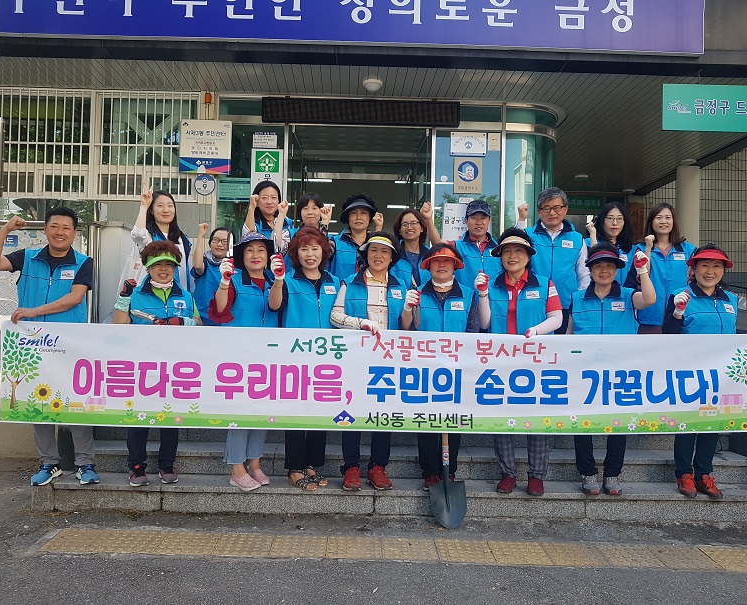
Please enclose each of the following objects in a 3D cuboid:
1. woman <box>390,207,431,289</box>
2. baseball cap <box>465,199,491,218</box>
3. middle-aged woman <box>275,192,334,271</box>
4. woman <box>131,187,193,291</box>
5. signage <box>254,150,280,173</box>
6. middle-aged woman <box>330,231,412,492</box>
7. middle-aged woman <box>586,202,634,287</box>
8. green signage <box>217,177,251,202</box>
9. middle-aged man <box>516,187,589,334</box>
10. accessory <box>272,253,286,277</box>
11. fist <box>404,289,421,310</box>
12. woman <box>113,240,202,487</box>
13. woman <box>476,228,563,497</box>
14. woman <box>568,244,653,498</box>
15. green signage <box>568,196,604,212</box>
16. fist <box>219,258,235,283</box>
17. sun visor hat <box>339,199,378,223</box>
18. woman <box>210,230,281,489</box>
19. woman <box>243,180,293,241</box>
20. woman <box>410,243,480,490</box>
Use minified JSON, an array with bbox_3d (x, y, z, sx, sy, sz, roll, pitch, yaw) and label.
[{"bbox_3d":[0.300,0.094,4.660,0.460,1.610,0.320,1,-1,2],"label":"woman"},{"bbox_3d":[0.702,-0.628,4.070,0.170,0.125,0.250,1,-2,0],"label":"baseball cap"},{"bbox_3d":[-0.515,0.032,4.520,0.490,1.690,0.380,1,-1,-2],"label":"middle-aged woman"},{"bbox_3d":[-1.546,0.006,4.420,0.500,1.690,0.380,2,-1,-13],"label":"woman"},{"bbox_3d":[-0.952,-1.264,5.450,0.220,0.195,0.015,1,0,0],"label":"signage"},{"bbox_3d":[-0.006,0.352,3.810,0.500,1.600,0.400,1,-2,-2],"label":"middle-aged woman"},{"bbox_3d":[1.780,0.070,4.550,0.450,1.630,0.360,1,0,16],"label":"middle-aged woman"},{"bbox_3d":[-1.520,-1.232,6.650,0.370,0.269,0.020,1,-1,-2],"label":"green signage"},{"bbox_3d":[1.238,0.097,4.180,0.500,1.780,0.360,1,-2,6],"label":"middle-aged man"},{"bbox_3d":[-0.580,-0.230,3.720,0.090,0.150,0.090,1,0,0],"label":"accessory"},{"bbox_3d":[0.233,-0.015,3.620,0.095,0.130,0.100,2,-2,-6],"label":"fist"},{"bbox_3d":[-1.354,0.380,3.800,0.530,1.530,0.400,1,-1,-7],"label":"woman"},{"bbox_3d":[0.925,0.366,3.840,0.530,1.670,0.400,1,-1,12],"label":"woman"},{"bbox_3d":[1.502,0.409,3.840,0.540,1.580,0.400,1,-2,7],"label":"woman"},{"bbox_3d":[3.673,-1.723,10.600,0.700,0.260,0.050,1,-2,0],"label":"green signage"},{"bbox_3d":[-0.902,-0.196,3.720,0.100,0.150,0.100,1,0,0],"label":"fist"},{"bbox_3d":[-0.107,-0.652,4.320,0.250,0.155,0.250,-1,-2,0],"label":"sun visor hat"},{"bbox_3d":[-0.809,0.359,3.800,0.450,1.600,0.400,2,-1,-14],"label":"woman"},{"bbox_3d":[-0.818,-0.120,4.720,0.440,1.640,0.380,1,0,-5],"label":"woman"},{"bbox_3d":[0.459,0.400,3.920,0.480,1.580,0.380,1,0,0],"label":"woman"}]

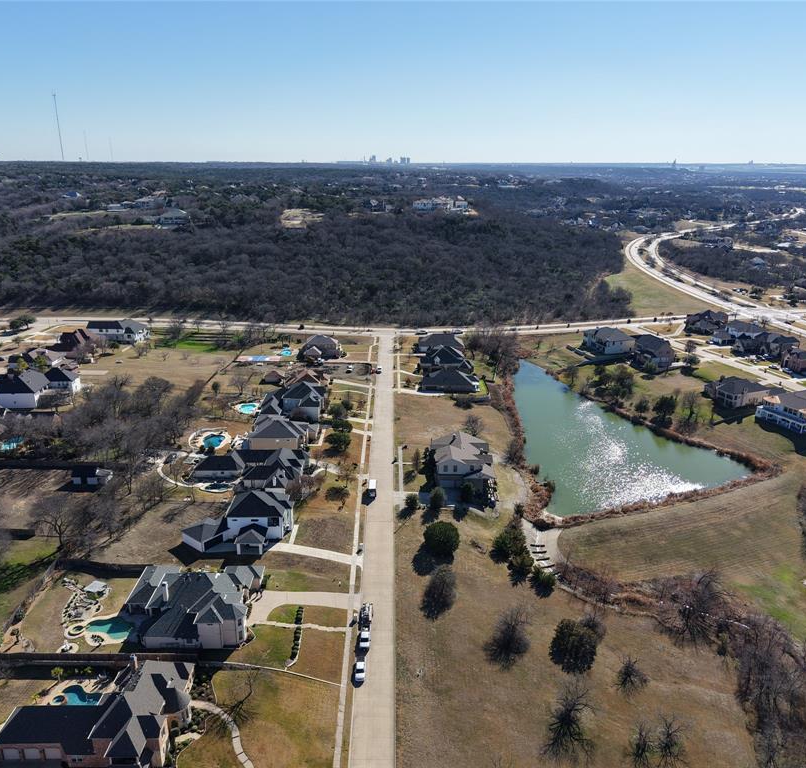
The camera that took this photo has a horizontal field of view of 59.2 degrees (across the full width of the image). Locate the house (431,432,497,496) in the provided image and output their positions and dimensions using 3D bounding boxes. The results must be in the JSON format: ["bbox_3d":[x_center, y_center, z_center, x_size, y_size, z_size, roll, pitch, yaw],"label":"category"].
[{"bbox_3d":[19.220,23.980,237.520,20.000,10.300,35.000,0,17,-1],"label":"house"}]

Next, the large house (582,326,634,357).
[{"bbox_3d":[107.760,-23.910,372.690,17.000,10.800,21.000,-5,18,-17],"label":"large house"}]

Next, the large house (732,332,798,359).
[{"bbox_3d":[190.980,-21.780,374.620,17.500,10.000,25.000,-5,18,-17],"label":"large house"}]

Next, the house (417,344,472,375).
[{"bbox_3d":[21.050,-14.480,359.080,26.000,11.000,25.000,0,17,-1],"label":"house"}]

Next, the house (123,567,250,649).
[{"bbox_3d":[-50.240,49.900,168.140,29.640,10.010,26.720,0,17,0],"label":"house"}]

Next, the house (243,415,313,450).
[{"bbox_3d":[-45.670,16.940,274.710,24.290,9.040,23.810,0,17,0],"label":"house"}]

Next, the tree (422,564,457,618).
[{"bbox_3d":[10.100,48.620,175.670,7.200,8.000,7.200,0,17,-1],"label":"tree"}]

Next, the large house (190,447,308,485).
[{"bbox_3d":[-53.180,28.530,238.290,37.000,10.500,23.000,0,17,-1],"label":"large house"}]

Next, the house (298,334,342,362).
[{"bbox_3d":[-44.700,-20.970,392.670,20.890,10.690,23.320,0,17,0],"label":"house"}]

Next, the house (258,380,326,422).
[{"bbox_3d":[-48.120,8.190,310.070,27.000,11.300,25.500,0,17,-1],"label":"house"}]

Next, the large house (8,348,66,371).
[{"bbox_3d":[-192.400,-14.770,377.300,23.320,8.070,24.290,0,17,0],"label":"large house"}]

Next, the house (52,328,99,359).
[{"bbox_3d":[-180.420,-25.730,397.150,24.000,8.500,24.000,0,17,-1],"label":"house"}]

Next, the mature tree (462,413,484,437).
[{"bbox_3d":[28.350,16.110,284.000,8.000,9.200,8.000,0,17,-1],"label":"mature tree"}]

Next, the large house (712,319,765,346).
[{"bbox_3d":[193.600,-30.030,412.430,29.000,9.800,22.000,-3,18,-10],"label":"large house"}]

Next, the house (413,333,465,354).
[{"bbox_3d":[20.570,-23.240,389.870,25.000,9.300,19.500,0,17,-1],"label":"house"}]

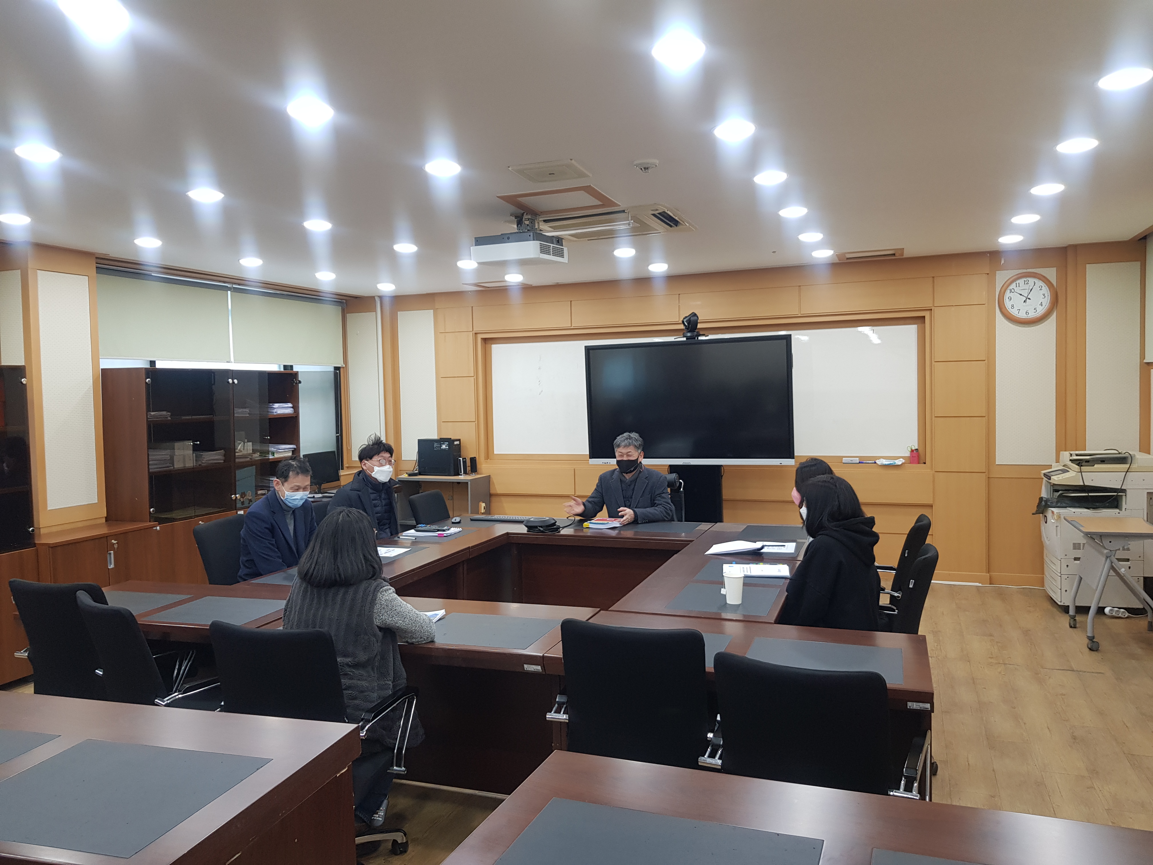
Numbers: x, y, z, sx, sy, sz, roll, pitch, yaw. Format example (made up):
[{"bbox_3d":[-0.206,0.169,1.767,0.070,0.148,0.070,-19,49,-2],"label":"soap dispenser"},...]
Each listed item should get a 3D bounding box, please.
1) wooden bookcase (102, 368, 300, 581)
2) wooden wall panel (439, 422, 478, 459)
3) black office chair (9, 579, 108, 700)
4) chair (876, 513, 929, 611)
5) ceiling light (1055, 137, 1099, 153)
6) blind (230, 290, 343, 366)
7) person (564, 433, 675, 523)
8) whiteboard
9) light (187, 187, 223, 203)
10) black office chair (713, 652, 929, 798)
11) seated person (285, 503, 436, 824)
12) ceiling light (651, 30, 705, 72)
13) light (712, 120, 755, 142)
[{"bbox_3d":[-2.898,0.455,6.934,0.400,1.877,1.680,0,2,20],"label":"wooden bookcase"},{"bbox_3d":[-1.197,0.122,8.822,0.410,0.450,0.030,0,2,20],"label":"wooden wall panel"},{"bbox_3d":[-1.921,1.040,3.661,0.600,0.920,0.600,0,2,20],"label":"black office chair"},{"bbox_3d":[1.445,0.903,4.272,0.600,0.970,0.570,0,3,21],"label":"chair"},{"bbox_3d":[2.110,-1.200,3.645,0.175,0.030,0.175,0,3,21],"label":"ceiling light"},{"bbox_3d":[-2.655,-0.961,8.116,0.040,0.640,1.566,0,3,21],"label":"blind"},{"bbox_3d":[0.295,0.671,5.833,0.664,1.332,0.750,0,3,24],"label":"person"},{"bbox_3d":[0.975,-0.324,7.654,3.796,1.051,0.040,0,3,21],"label":"whiteboard"},{"bbox_3d":[-1.772,-1.126,4.134,0.165,0.030,0.165,0,3,21],"label":"light"},{"bbox_3d":[0.694,1.033,2.477,0.580,0.910,0.600,0,3,26],"label":"black office chair"},{"bbox_3d":[-0.768,0.870,3.049,0.540,1.245,0.680,0,3,21],"label":"seated person"},{"bbox_3d":[0.306,-1.140,2.588,0.155,0.030,0.155,0,3,21],"label":"ceiling light"},{"bbox_3d":[0.604,-1.156,3.317,0.145,0.040,0.145,0,3,21],"label":"light"}]

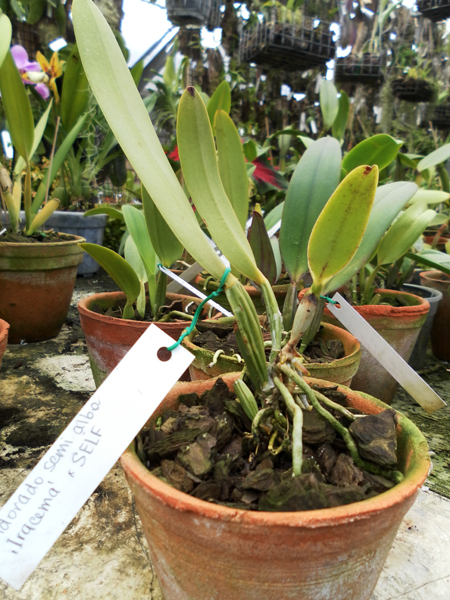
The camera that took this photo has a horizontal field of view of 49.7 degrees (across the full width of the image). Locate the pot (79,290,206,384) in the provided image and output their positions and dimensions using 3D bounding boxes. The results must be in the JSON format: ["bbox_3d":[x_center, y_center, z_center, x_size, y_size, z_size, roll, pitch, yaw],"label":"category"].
[{"bbox_3d":[-0.070,0.066,0.477,0.140,0.123,0.140,2,12,-1],"label":"pot"}]

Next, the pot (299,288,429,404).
[{"bbox_3d":[0.151,0.058,0.558,0.140,0.123,0.140,2,12,-1],"label":"pot"}]

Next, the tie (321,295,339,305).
[{"bbox_3d":[0.078,0.000,0.366,0.014,0.008,0.008,2,12,-1],"label":"tie"}]

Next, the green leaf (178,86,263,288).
[{"bbox_3d":[-0.004,-0.047,0.217,0.022,0.092,0.020,-22,16,0],"label":"green leaf"}]

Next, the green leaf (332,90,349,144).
[{"bbox_3d":[0.262,-0.415,1.100,0.026,0.123,0.020,0,0,17],"label":"green leaf"}]

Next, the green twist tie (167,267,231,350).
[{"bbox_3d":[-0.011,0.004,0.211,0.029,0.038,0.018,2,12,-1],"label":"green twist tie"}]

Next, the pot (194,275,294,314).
[{"bbox_3d":[0.027,0.030,0.662,0.140,0.123,0.140,2,12,-1],"label":"pot"}]

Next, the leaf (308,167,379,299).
[{"bbox_3d":[0.058,-0.034,0.236,0.028,0.071,0.015,25,0,0],"label":"leaf"}]

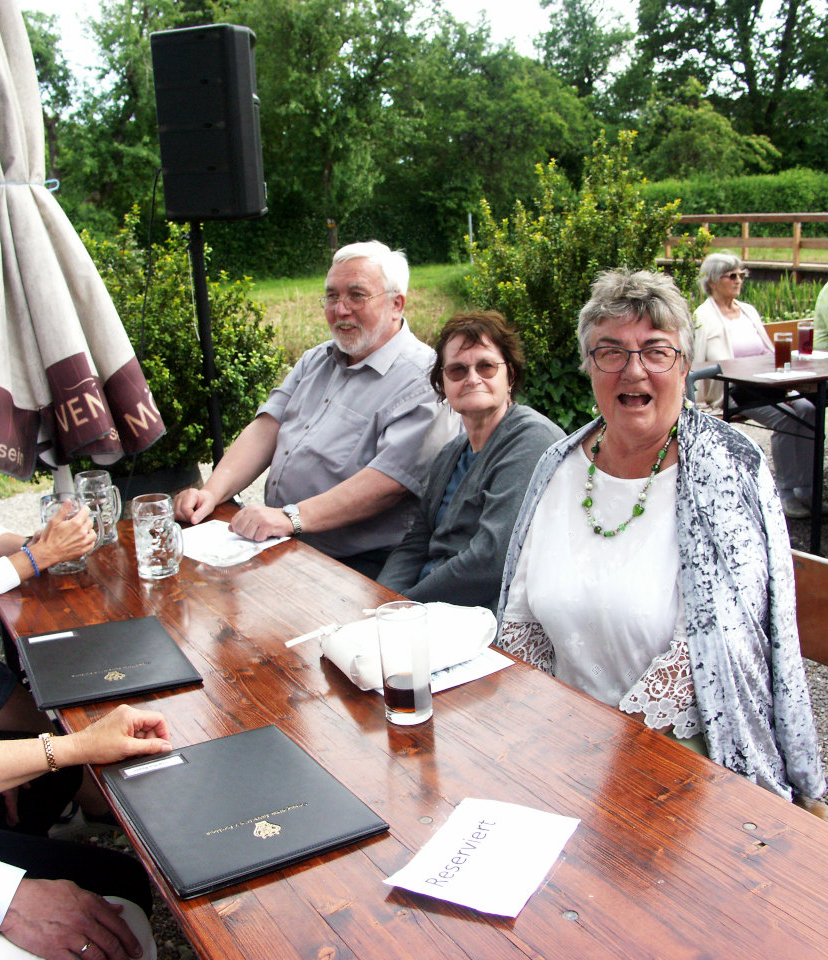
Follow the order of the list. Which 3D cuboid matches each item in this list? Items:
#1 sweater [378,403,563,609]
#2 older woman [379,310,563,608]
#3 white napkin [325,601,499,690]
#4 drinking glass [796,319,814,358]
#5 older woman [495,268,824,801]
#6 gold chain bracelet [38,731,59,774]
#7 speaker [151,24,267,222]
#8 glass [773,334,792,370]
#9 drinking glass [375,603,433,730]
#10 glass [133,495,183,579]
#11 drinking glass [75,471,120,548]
[{"bbox_3d":[0.100,0.137,2.201,0.430,0.580,0.500,-14,17,-40],"label":"sweater"},{"bbox_3d":[0.013,0.298,2.193,0.700,1.270,0.480,-14,17,-40],"label":"older woman"},{"bbox_3d":[-0.012,0.269,1.763,0.275,0.050,0.200,-10,14,-29],"label":"white napkin"},{"bbox_3d":[2.054,-0.724,5.427,0.075,0.175,0.075,-3,13,0],"label":"drinking glass"},{"bbox_3d":[0.351,0.341,1.819,0.540,1.360,0.660,5,15,31],"label":"older woman"},{"bbox_3d":[-0.477,0.355,1.350,0.017,0.051,0.059,-12,15,-16],"label":"gold chain bracelet"},{"bbox_3d":[-0.677,-1.225,3.624,0.330,0.605,0.300,3,14,24],"label":"speaker"},{"bbox_3d":[1.765,-0.603,4.952,0.077,0.172,0.077,-3,13,0],"label":"glass"},{"bbox_3d":[-0.011,0.256,1.446,0.072,0.157,0.072,-3,13,0],"label":"drinking glass"},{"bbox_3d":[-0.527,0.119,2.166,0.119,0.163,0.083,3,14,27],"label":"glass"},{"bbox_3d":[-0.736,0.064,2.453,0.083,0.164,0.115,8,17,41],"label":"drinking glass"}]

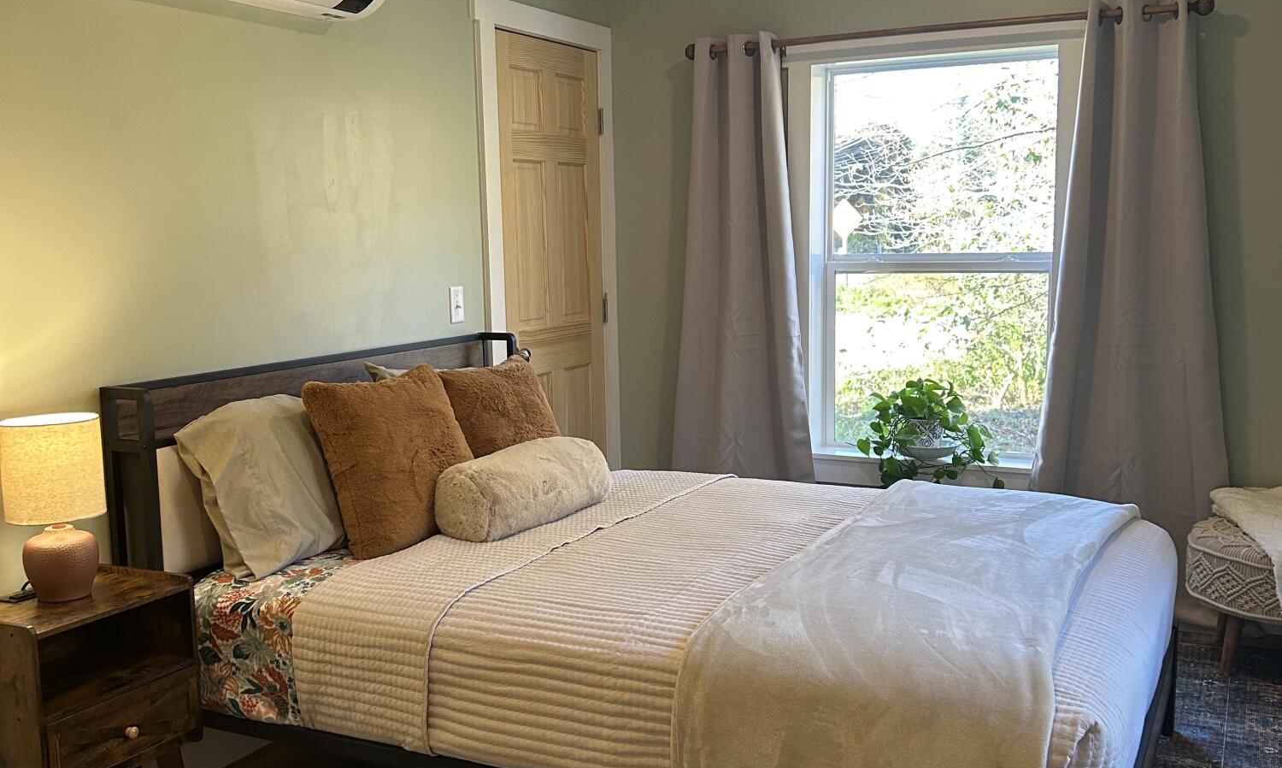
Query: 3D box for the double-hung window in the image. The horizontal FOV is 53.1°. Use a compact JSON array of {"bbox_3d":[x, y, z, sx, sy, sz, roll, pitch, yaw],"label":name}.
[{"bbox_3d":[1.021,-0.436,4.543,1.060,1.540,0.120,3,8,27],"label":"double-hung window"}]

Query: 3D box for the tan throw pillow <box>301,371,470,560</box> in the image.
[{"bbox_3d":[-0.609,0.181,3.237,0.160,0.435,0.450,-23,-6,33],"label":"tan throw pillow"}]

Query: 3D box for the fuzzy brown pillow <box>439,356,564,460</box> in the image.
[{"bbox_3d":[-0.364,0.126,3.784,0.150,0.435,0.445,-29,-8,29],"label":"fuzzy brown pillow"}]

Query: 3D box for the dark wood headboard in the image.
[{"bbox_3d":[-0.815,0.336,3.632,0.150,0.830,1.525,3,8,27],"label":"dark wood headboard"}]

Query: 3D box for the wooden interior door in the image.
[{"bbox_3d":[-0.321,-0.221,4.743,0.045,2.030,0.705,3,8,27],"label":"wooden interior door"}]

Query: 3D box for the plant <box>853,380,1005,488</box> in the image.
[{"bbox_3d":[1.021,0.175,4.533,0.520,0.400,0.360,3,8,27],"label":"plant"}]

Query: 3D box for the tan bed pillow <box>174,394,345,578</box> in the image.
[{"bbox_3d":[-0.806,0.221,3.175,0.170,0.415,0.650,-26,-5,28],"label":"tan bed pillow"}]

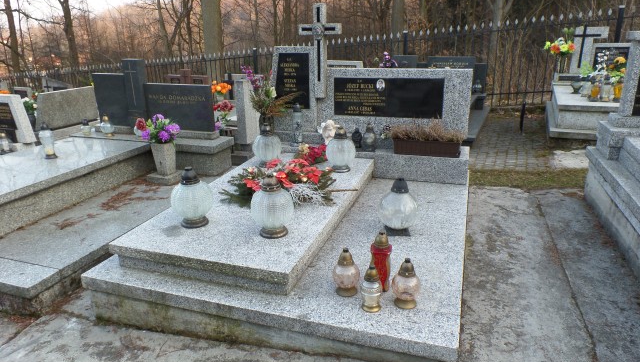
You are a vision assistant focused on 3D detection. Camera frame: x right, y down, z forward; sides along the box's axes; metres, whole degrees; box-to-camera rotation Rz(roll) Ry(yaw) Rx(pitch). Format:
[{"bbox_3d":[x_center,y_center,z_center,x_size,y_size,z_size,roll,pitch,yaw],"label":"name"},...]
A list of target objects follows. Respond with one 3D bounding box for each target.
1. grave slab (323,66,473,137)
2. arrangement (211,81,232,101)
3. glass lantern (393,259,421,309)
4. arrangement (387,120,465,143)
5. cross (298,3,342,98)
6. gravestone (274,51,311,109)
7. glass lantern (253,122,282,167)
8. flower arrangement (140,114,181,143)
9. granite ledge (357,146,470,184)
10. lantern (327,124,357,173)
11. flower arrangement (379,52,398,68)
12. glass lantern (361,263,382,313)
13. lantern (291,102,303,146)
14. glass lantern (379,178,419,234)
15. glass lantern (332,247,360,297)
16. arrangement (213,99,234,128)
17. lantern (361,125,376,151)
[{"bbox_3d":[0.610,-0.663,3.654,1.293,0.572,0.130,5,20,18],"label":"grave slab"},{"bbox_3d":[-1.274,-1.158,5.500,0.272,0.259,0.233,5,19,19],"label":"arrangement"},{"bbox_3d":[0.361,0.423,1.769,0.120,0.222,0.120,5,20,19],"label":"glass lantern"},{"bbox_3d":[0.917,-0.438,3.653,0.623,0.170,0.210,5,19,19],"label":"arrangement"},{"bbox_3d":[0.018,-1.187,3.925,0.390,0.821,0.094,5,19,19],"label":"cross"},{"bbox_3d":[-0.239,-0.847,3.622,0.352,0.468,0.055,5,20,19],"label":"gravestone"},{"bbox_3d":[-0.468,-0.307,3.624,0.250,0.367,0.250,-2,18,1],"label":"glass lantern"},{"bbox_3d":[-1.563,-0.515,4.167,0.343,0.288,0.292,5,19,19],"label":"flower arrangement"},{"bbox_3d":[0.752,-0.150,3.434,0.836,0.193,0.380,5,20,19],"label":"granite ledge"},{"bbox_3d":[0.168,-0.254,3.375,0.234,0.350,0.234,-2,19,1],"label":"lantern"},{"bbox_3d":[0.979,-1.707,6.075,0.286,0.264,0.253,5,20,19],"label":"flower arrangement"},{"bbox_3d":[0.215,0.444,1.757,0.087,0.201,0.087,5,20,19],"label":"glass lantern"},{"bbox_3d":[-0.220,-0.515,3.879,0.100,0.393,0.100,5,20,18],"label":"lantern"},{"bbox_3d":[0.487,0.149,2.636,0.239,0.351,0.239,5,19,19],"label":"glass lantern"},{"bbox_3d":[0.128,0.424,2.020,0.128,0.236,0.128,-2,18,1],"label":"glass lantern"},{"bbox_3d":[-1.065,-0.734,4.694,0.265,0.345,0.212,5,20,18],"label":"arrangement"},{"bbox_3d":[0.427,-0.378,3.663,0.121,0.234,0.121,5,20,18],"label":"lantern"}]

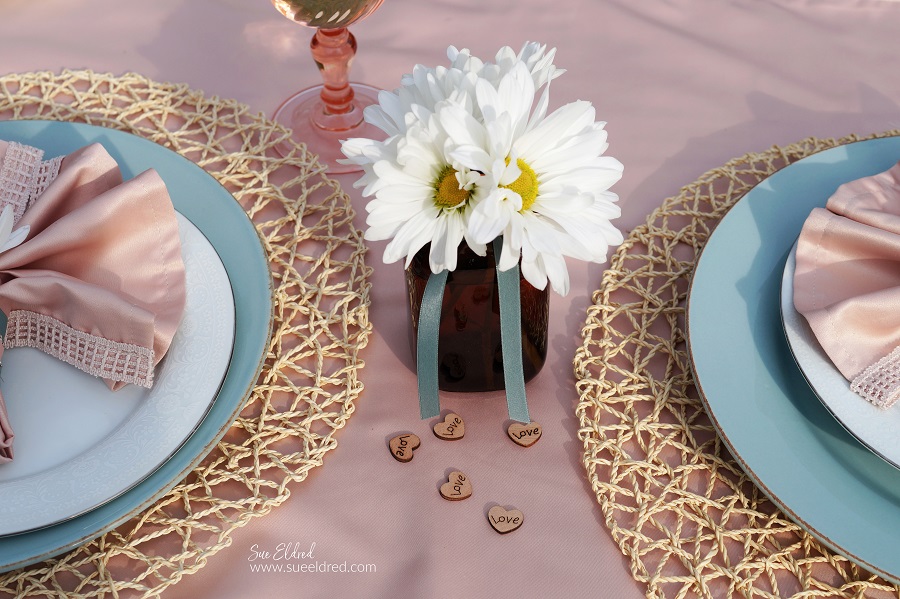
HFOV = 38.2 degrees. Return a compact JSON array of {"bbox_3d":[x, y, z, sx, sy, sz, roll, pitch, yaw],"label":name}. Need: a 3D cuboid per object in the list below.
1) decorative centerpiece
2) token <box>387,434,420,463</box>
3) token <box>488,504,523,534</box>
[{"bbox_3d":[0.015,-0.034,0.610,0.125,0.162,0.112,0,49,0],"label":"decorative centerpiece"},{"bbox_3d":[-0.022,0.071,0.624,0.015,0.003,0.016,19,52,16],"label":"token"},{"bbox_3d":[0.025,0.102,0.597,0.016,0.003,0.015,7,49,6],"label":"token"}]

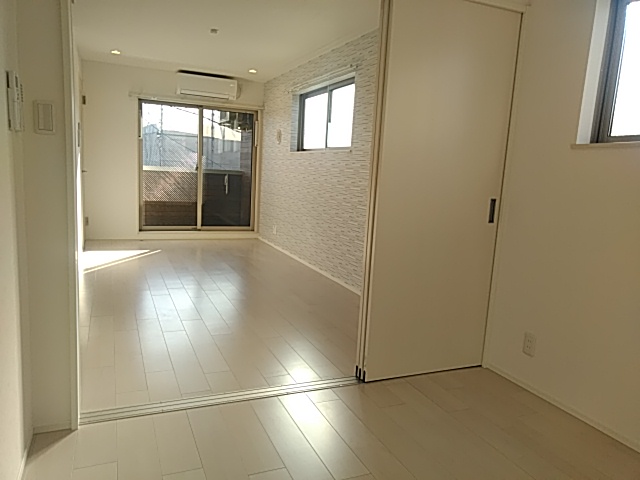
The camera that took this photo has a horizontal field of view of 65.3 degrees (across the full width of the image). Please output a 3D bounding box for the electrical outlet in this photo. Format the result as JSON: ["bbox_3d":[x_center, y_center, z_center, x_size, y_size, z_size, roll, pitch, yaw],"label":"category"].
[{"bbox_3d":[1.154,0.577,2.756,0.010,0.120,0.073,-1,9,-23],"label":"electrical outlet"}]

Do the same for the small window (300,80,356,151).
[{"bbox_3d":[0.047,-1.357,5.596,0.100,0.715,1.660,-1,9,-23],"label":"small window"}]

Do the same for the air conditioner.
[{"bbox_3d":[-1.597,-2.153,7.062,0.810,0.280,0.235,-1,9,-23],"label":"air conditioner"}]

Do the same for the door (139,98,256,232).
[{"bbox_3d":[-1.770,-1.037,7.364,1.690,1.830,0.100,-1,9,-23],"label":"door"}]

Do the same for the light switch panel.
[{"bbox_3d":[-1.066,-0.472,1.929,0.070,0.122,0.012,-1,9,-23],"label":"light switch panel"}]

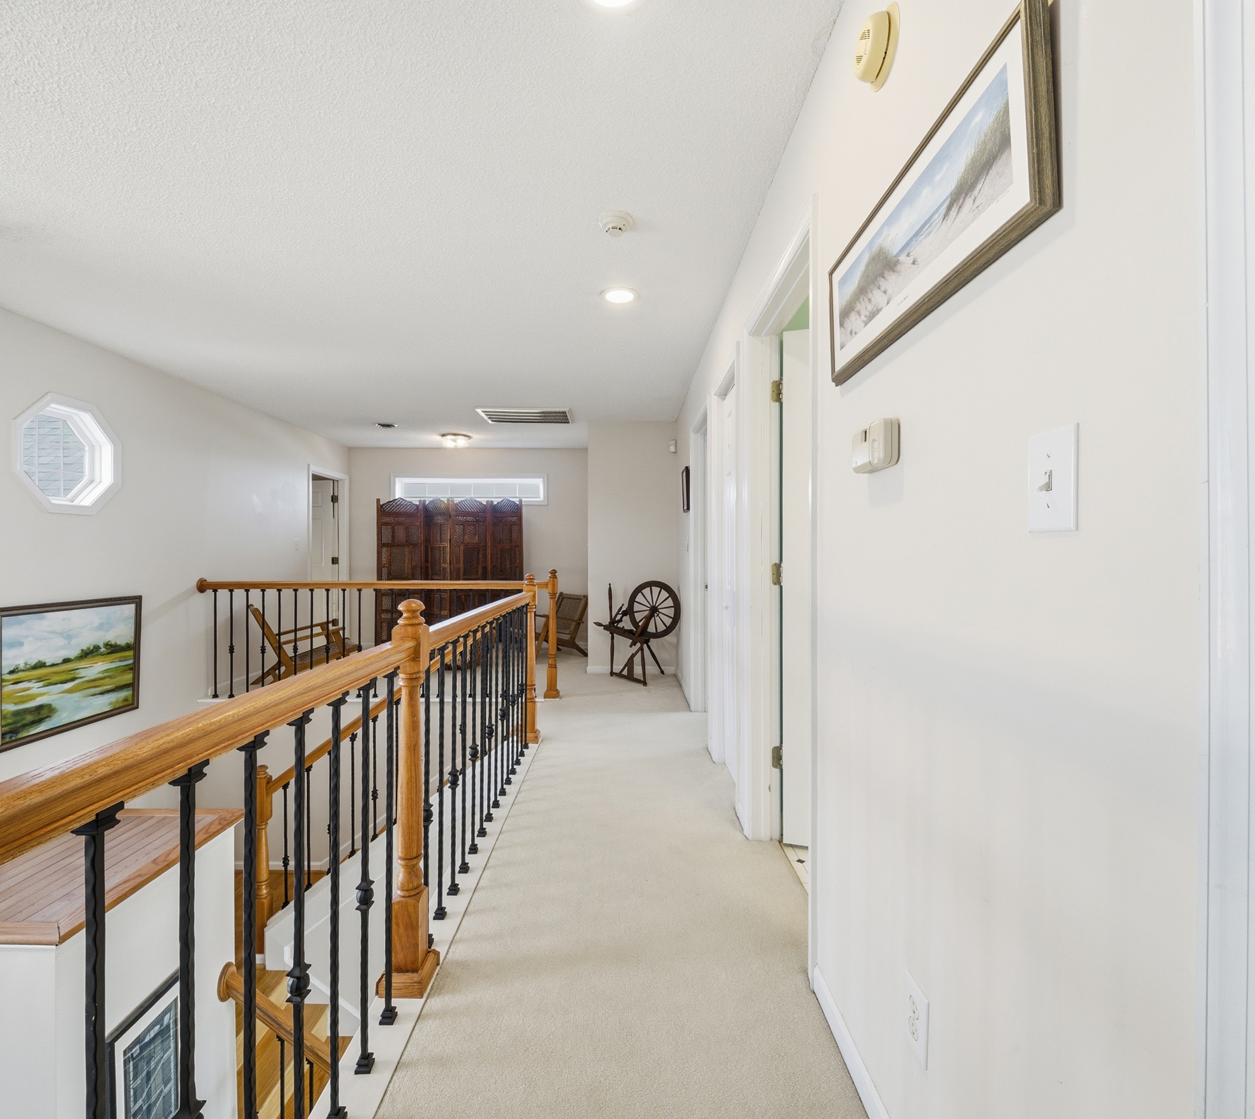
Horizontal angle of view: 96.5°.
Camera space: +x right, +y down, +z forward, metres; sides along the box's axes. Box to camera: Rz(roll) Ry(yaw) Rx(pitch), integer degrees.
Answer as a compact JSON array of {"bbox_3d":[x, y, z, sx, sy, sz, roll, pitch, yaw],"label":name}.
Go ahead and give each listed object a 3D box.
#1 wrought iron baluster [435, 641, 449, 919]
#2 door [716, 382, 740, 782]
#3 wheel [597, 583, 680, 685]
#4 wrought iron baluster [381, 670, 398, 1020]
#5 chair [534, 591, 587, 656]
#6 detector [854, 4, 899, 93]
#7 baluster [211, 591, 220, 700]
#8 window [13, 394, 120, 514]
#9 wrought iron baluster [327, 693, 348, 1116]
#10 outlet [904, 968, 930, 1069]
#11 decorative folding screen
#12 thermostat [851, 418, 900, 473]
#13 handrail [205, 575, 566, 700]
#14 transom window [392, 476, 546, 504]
[{"bbox_3d":[-0.595,0.699,1.783,0.036,0.870,0.036,0,0,0],"label":"wrought iron baluster"},{"bbox_3d":[0.558,0.122,2.856,0.035,2.010,0.510,0,1,0],"label":"door"},{"bbox_3d":[0.092,0.661,5.254,0.860,0.920,0.500,0,0,20],"label":"wheel"},{"bbox_3d":[-0.595,0.711,1.396,0.032,0.865,0.032,0,1,0],"label":"wrought iron baluster"},{"bbox_3d":[-0.886,0.752,6.261,0.740,0.700,0.560,0,1,-38],"label":"chair"},{"bbox_3d":[0.496,-1.028,1.120,0.045,0.135,0.135,0,1,0],"label":"detector"},{"bbox_3d":[-3.308,0.678,4.494,0.036,0.870,0.036,0,0,0],"label":"baluster"},{"bbox_3d":[-3.368,-0.621,3.322,0.120,0.690,0.665,0,0,0],"label":"window"},{"bbox_3d":[-0.585,0.702,1.122,0.036,0.870,0.036,0,0,0],"label":"wrought iron baluster"},{"bbox_3d":[0.504,0.802,0.982,0.008,0.115,0.071,0,0,0],"label":"outlet"},{"bbox_3d":[-2.043,0.202,6.486,1.690,1.800,0.240,0,1,0],"label":"decorative folding screen"},{"bbox_3d":[0.497,-0.223,1.124,0.042,0.088,0.123,0,1,0],"label":"thermostat"},{"bbox_3d":[-2.009,0.602,4.550,2.940,1.030,0.120,0,1,0],"label":"handrail"},{"bbox_3d":[-1.901,-0.839,6.785,1.880,0.355,0.120,0,0,0],"label":"transom window"}]

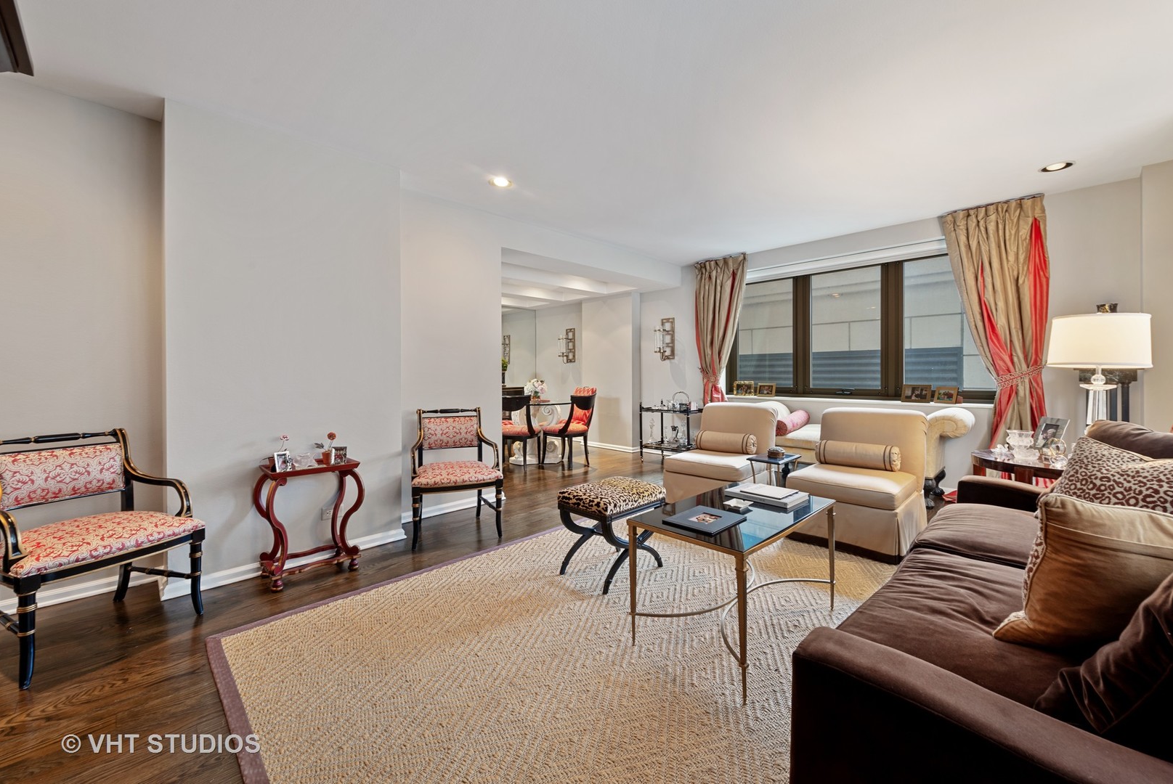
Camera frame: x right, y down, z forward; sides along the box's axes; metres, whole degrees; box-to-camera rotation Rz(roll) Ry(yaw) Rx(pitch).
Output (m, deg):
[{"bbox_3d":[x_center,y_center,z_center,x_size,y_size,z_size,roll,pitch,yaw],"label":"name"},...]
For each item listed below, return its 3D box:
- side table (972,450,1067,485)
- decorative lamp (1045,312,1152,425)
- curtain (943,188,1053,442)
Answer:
[{"bbox_3d":[2.723,0.703,2.650,0.740,0.620,0.750,-2,3,-44],"label":"side table"},{"bbox_3d":[2.962,-0.027,2.649,0.410,0.840,0.410,-2,3,-44],"label":"decorative lamp"},{"bbox_3d":[3.230,-0.261,3.634,0.200,2.460,0.650,-2,3,-44],"label":"curtain"}]

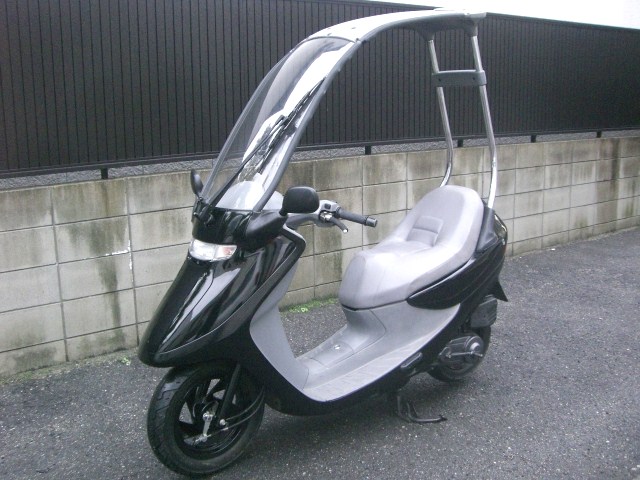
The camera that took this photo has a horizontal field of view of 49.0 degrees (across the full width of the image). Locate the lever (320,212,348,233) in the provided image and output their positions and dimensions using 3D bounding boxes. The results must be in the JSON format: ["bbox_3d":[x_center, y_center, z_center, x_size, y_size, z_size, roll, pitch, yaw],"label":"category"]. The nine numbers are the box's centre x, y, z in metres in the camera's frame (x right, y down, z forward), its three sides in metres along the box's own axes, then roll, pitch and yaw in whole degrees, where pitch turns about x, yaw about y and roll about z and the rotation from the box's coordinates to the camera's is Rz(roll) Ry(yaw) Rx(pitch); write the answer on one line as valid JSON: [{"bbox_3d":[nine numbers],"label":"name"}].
[{"bbox_3d":[0.051,-0.055,2.391,0.040,0.035,0.150,-9,27,-36],"label":"lever"}]

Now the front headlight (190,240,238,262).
[{"bbox_3d":[-0.387,0.033,2.375,0.100,0.085,0.275,-9,15,-36],"label":"front headlight"}]

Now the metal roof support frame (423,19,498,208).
[{"bbox_3d":[0.615,-0.521,3.023,0.210,0.780,0.300,-9,15,-36],"label":"metal roof support frame"}]

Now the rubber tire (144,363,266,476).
[{"bbox_3d":[-0.393,0.616,2.490,0.462,0.462,0.105,-9,15,-36],"label":"rubber tire"}]

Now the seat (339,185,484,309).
[{"bbox_3d":[0.347,-0.006,2.925,0.760,0.410,0.330,-9,15,-36],"label":"seat"}]

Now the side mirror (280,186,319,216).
[{"bbox_3d":[-0.064,-0.118,2.158,0.155,0.102,0.060,7,14,33],"label":"side mirror"}]

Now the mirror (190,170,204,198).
[{"bbox_3d":[-0.471,-0.217,2.691,0.060,0.102,0.155,-4,13,-16],"label":"mirror"}]

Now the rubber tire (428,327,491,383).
[{"bbox_3d":[0.625,0.444,3.229,0.436,0.436,0.105,-9,15,-36],"label":"rubber tire"}]

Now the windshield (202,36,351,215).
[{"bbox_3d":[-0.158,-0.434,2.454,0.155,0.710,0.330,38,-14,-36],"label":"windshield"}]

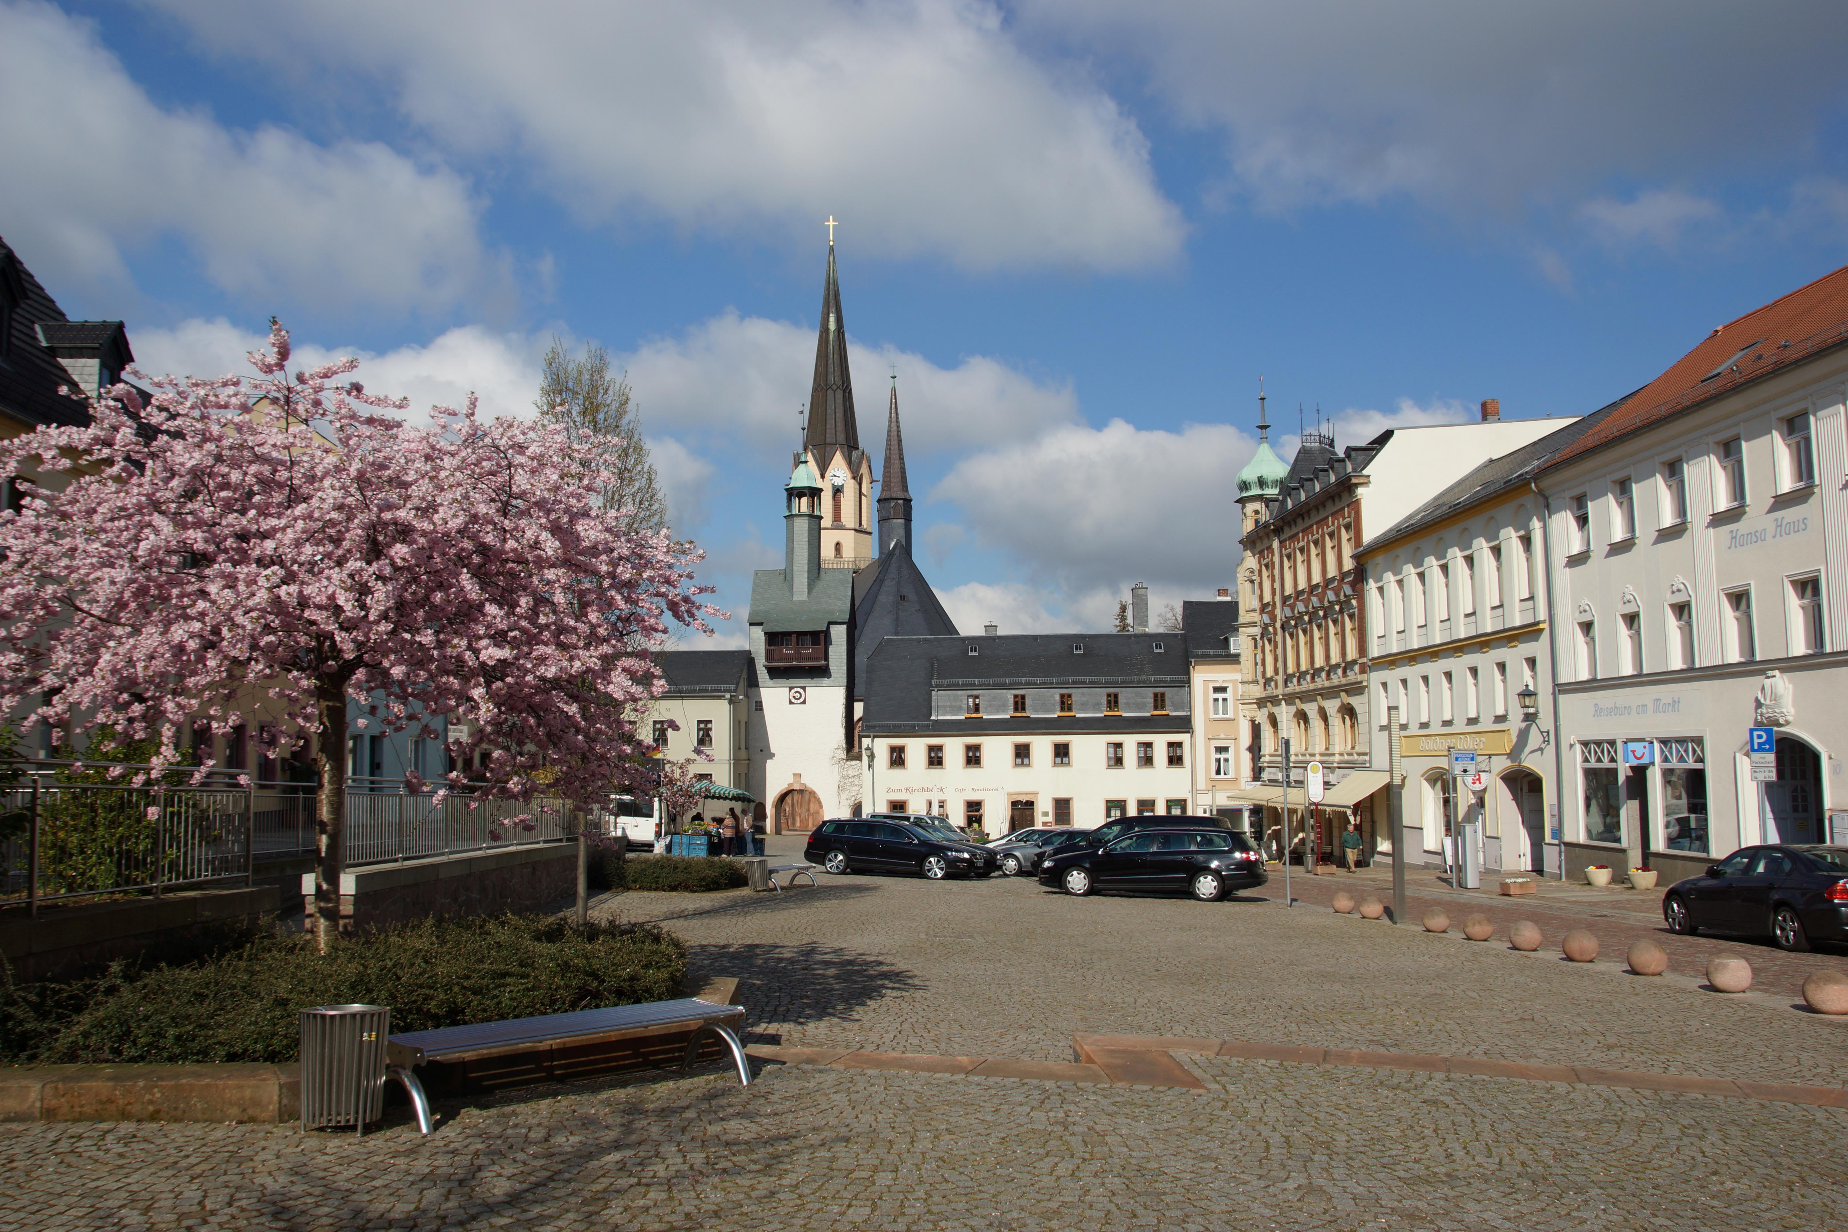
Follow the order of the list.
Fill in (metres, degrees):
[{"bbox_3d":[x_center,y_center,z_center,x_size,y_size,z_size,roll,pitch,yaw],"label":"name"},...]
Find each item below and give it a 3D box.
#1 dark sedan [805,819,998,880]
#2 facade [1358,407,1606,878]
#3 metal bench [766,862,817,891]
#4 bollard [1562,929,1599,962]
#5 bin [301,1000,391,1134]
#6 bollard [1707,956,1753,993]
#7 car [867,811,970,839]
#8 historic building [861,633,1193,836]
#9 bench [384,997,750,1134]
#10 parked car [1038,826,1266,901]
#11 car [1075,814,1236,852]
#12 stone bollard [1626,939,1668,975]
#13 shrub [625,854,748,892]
[{"bbox_3d":[-0.785,6.135,36.577,4.770,1.510,1.820,-2,-9,19],"label":"dark sedan"},{"bbox_3d":[21.999,0.791,45.470,10.000,15.400,14.800,0,-6,-1],"label":"facade"},{"bbox_3d":[-2.920,5.579,29.379,0.600,0.430,2.000,-2,-6,17],"label":"metal bench"},{"bbox_3d":[8.075,4.054,17.017,0.404,0.381,0.404,-1,-6,0],"label":"bollard"},{"bbox_3d":[-3.165,2.473,7.566,0.463,0.622,0.440,-1,-6,0],"label":"bin"},{"bbox_3d":[8.427,3.745,14.488,0.410,0.380,0.410,0,-6,0],"label":"bollard"},{"bbox_3d":[0.376,7.485,46.302,4.500,1.750,1.820,-5,-10,35],"label":"car"},{"bbox_3d":[6.594,7.409,86.903,19.400,12.500,10.600,-1,-6,7],"label":"historic building"},{"bbox_3d":[-2.036,2.574,8.045,2.020,0.430,0.580,5,-8,-41],"label":"bench"},{"bbox_3d":[4.940,5.296,29.946,4.760,1.500,1.820,-1,-9,17],"label":"parked car"},{"bbox_3d":[4.947,5.557,32.514,4.700,1.720,1.820,-2,-9,18],"label":"car"},{"bbox_3d":[8.100,3.827,15.499,0.404,0.381,0.404,-1,-6,0],"label":"stone bollard"},{"bbox_3d":[-5.128,5.519,29.792,2.700,0.650,2.200,-1,-6,0],"label":"shrub"}]

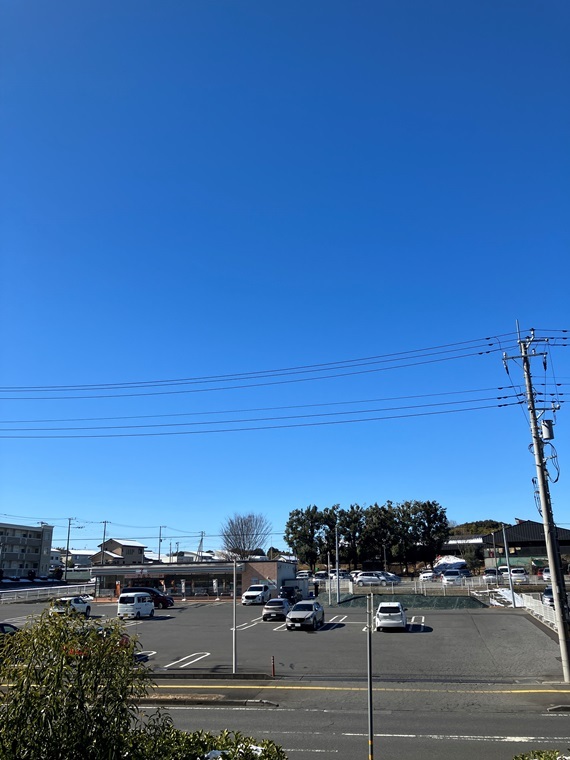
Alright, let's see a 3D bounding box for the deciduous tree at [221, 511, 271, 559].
[{"bbox_3d":[-6.138,26.860,98.000,8.000,10.800,8.000,-1,-16,0],"label":"deciduous tree"}]

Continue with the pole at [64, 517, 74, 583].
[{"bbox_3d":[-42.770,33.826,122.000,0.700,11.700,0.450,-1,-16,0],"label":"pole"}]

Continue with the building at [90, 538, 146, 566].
[{"bbox_3d":[-40.508,43.502,150.000,9.500,8.400,11.000,-5,-16,14],"label":"building"}]

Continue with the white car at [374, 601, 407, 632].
[{"bbox_3d":[6.727,14.592,38.051,1.730,1.560,4.450,-5,-16,13],"label":"white car"}]

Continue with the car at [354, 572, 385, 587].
[{"bbox_3d":[9.673,22.245,68.500,4.100,1.530,1.700,-5,-16,13],"label":"car"}]

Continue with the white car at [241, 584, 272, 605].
[{"bbox_3d":[-2.593,20.700,59.378,1.860,1.690,4.600,-5,-16,14],"label":"white car"}]

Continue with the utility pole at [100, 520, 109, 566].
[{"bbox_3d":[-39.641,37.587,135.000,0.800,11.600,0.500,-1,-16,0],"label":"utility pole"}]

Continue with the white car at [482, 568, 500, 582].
[{"bbox_3d":[23.459,22.392,70.000,1.700,1.560,4.100,-8,-17,23],"label":"white car"}]

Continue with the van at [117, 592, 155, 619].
[{"bbox_3d":[-11.602,17.704,48.348,1.475,1.900,3.400,-5,-16,13],"label":"van"}]

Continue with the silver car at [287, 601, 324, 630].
[{"bbox_3d":[1.330,15.027,39.387,1.810,1.550,4.420,-5,-16,13],"label":"silver car"}]

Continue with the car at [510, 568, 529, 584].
[{"bbox_3d":[26.493,22.079,69.300,1.500,1.660,3.400,-8,-17,24],"label":"car"}]

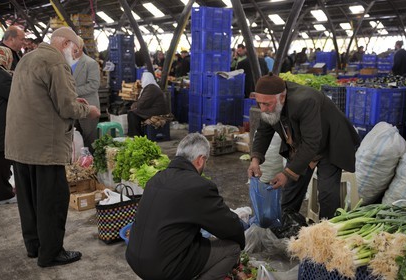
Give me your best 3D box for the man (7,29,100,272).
[{"bbox_3d":[-1.051,0.052,3.086,0.600,1.630,0.500,-5,12,-25],"label":"man"}]

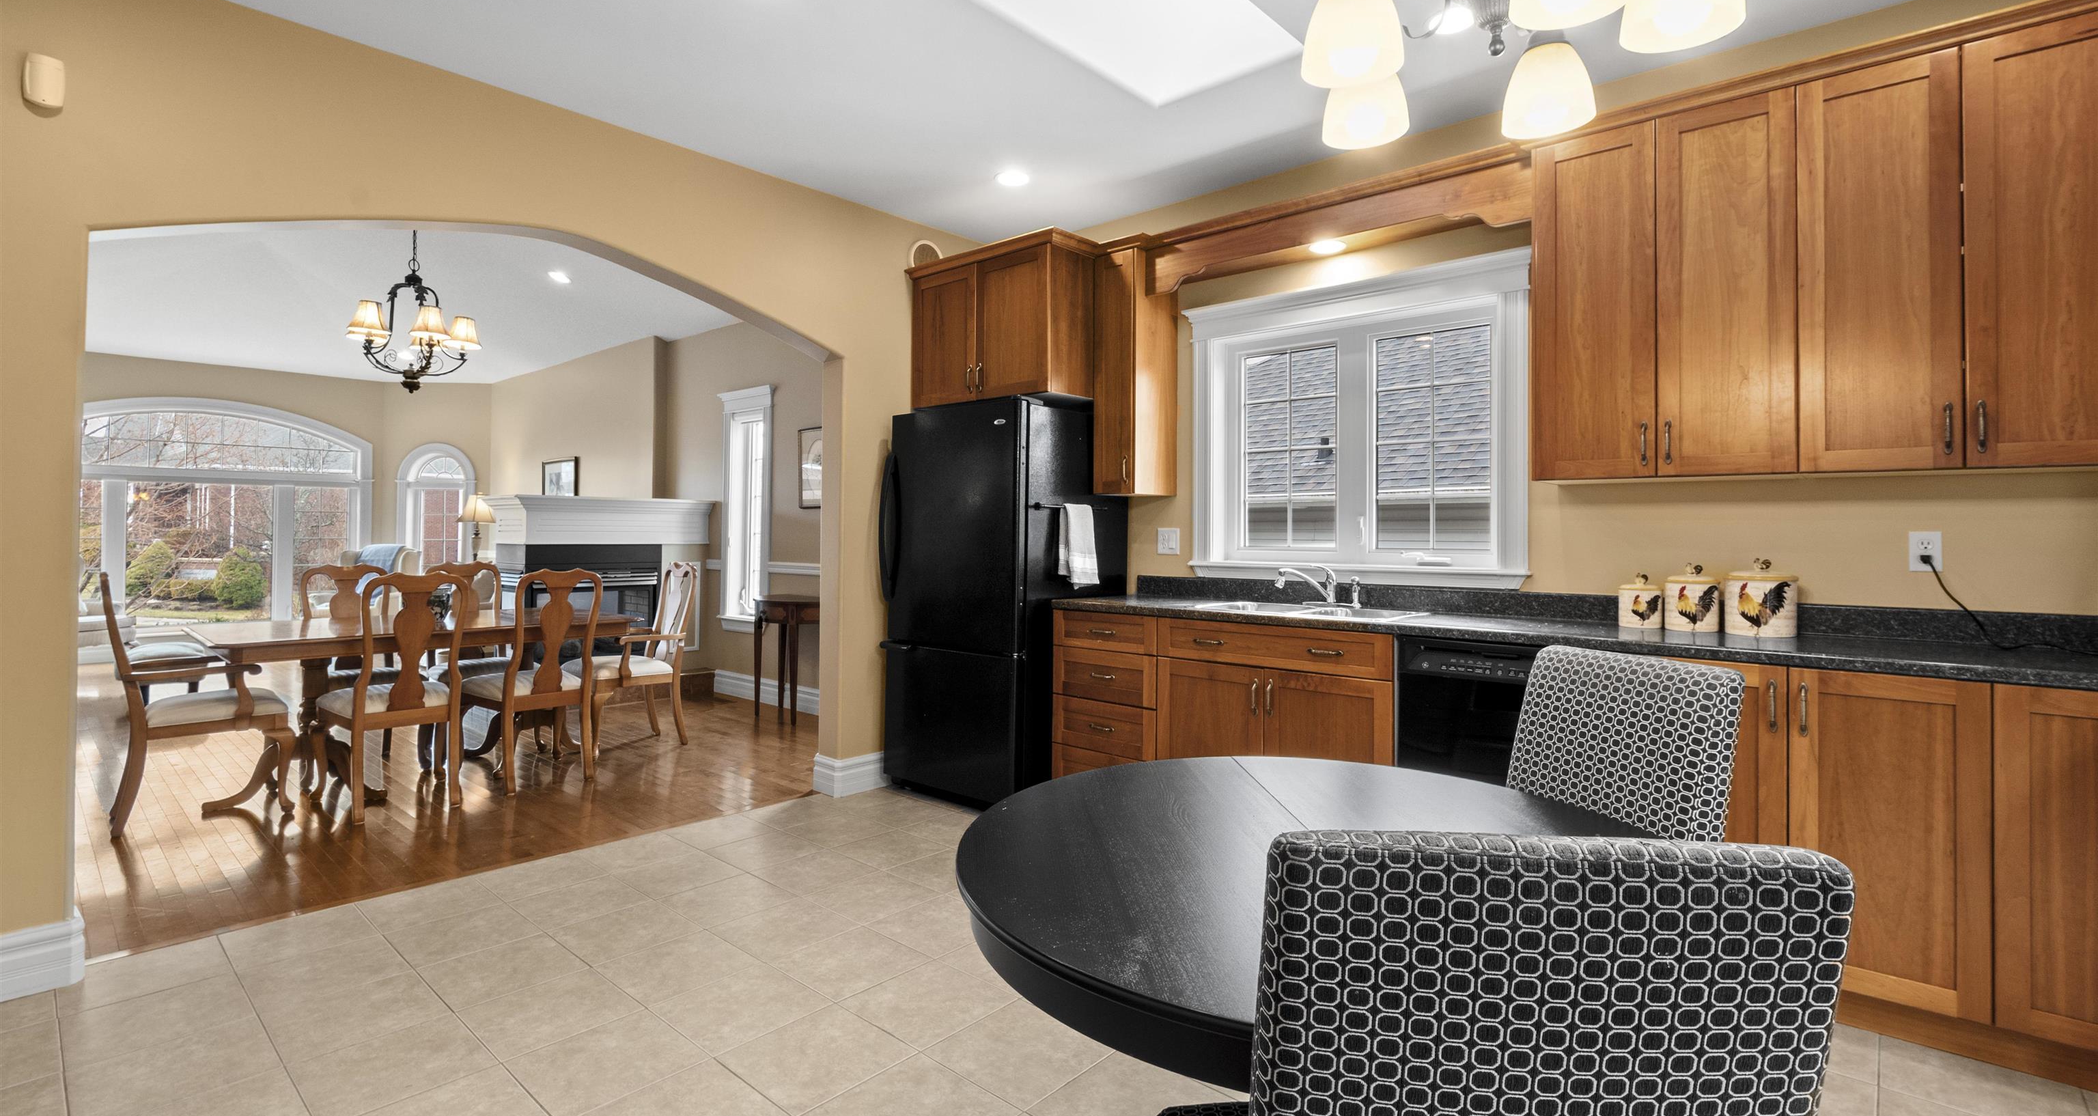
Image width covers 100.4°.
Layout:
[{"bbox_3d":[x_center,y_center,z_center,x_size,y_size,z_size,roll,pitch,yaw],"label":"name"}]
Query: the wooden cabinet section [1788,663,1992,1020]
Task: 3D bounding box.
[{"bbox_3d":[2.165,0.664,2.287,0.352,0.766,0.590,0,0,41],"label":"wooden cabinet section"}]

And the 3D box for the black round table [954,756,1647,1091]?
[{"bbox_3d":[0.409,0.800,1.308,1.085,0.742,1.085,2,2,40],"label":"black round table"}]

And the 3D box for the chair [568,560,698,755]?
[{"bbox_3d":[-2.361,0.544,4.907,0.580,1.040,0.580,2,2,43],"label":"chair"}]

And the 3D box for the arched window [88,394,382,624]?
[{"bbox_3d":[-7.775,-0.395,8.110,2.430,2.138,0.130,-1,2,-45],"label":"arched window"}]

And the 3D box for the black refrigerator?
[{"bbox_3d":[-0.204,0.206,4.164,0.830,1.765,0.800,2,2,41],"label":"black refrigerator"}]

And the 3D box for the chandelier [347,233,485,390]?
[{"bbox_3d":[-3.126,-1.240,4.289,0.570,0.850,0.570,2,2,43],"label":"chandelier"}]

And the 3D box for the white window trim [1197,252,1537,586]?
[{"bbox_3d":[1.135,-0.492,3.474,1.394,1.181,0.110,2,2,40],"label":"white window trim"}]

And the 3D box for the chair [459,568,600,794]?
[{"bbox_3d":[-2.542,0.564,4.308,0.570,1.030,0.510,2,2,43],"label":"chair"}]

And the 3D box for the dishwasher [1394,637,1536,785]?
[{"bbox_3d":[1.538,0.710,2.824,0.610,0.860,0.600,2,2,41],"label":"dishwasher"}]

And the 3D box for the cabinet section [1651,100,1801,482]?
[{"bbox_3d":[2.031,-0.764,2.616,0.320,1.058,0.330,0,0,41],"label":"cabinet section"}]

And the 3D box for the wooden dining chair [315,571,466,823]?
[{"bbox_3d":[-2.899,0.573,3.867,0.570,1.020,0.490,2,2,42],"label":"wooden dining chair"}]

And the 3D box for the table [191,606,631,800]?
[{"bbox_3d":[-3.055,0.696,4.303,0.980,0.750,1.640,2,2,42],"label":"table"}]

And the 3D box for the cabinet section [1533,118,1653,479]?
[{"bbox_3d":[1.785,-0.774,2.826,0.326,1.062,0.330,0,0,41],"label":"cabinet section"}]

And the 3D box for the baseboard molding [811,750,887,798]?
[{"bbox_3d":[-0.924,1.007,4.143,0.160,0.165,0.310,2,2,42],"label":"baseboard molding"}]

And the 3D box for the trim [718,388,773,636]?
[{"bbox_3d":[-2.180,-0.343,6.300,0.680,1.720,0.110,2,2,40],"label":"trim"}]

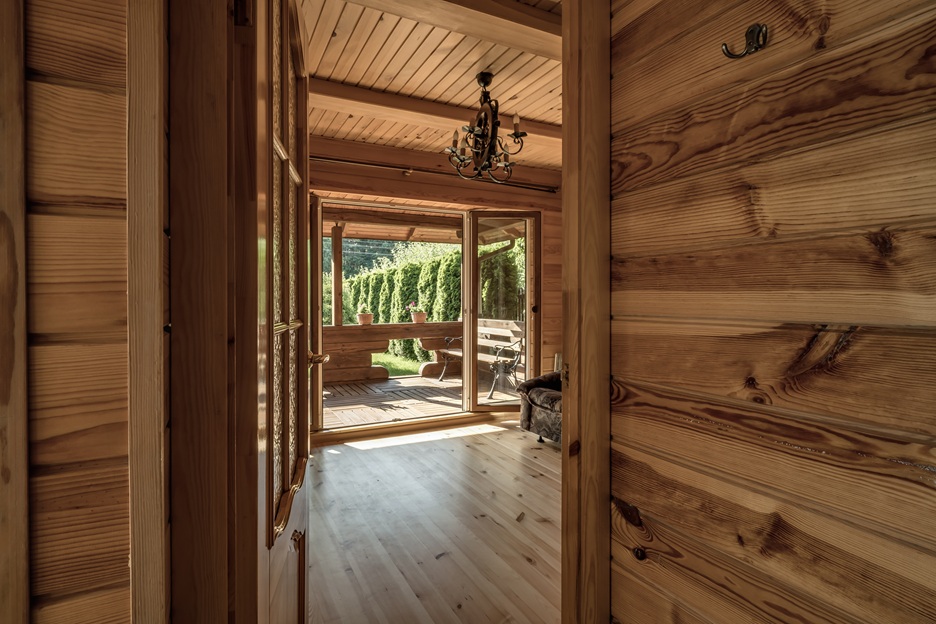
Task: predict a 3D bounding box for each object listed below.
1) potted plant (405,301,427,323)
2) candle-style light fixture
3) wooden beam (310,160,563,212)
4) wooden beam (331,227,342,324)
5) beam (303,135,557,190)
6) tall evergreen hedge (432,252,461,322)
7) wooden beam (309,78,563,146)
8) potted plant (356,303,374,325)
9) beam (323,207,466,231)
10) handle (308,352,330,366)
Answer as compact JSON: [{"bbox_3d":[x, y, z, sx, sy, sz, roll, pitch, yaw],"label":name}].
[{"bbox_3d":[-0.856,0.020,7.366,0.320,0.340,0.290,-1,2,-27],"label":"potted plant"},{"bbox_3d":[0.104,-1.098,2.630,0.460,0.640,0.430,-1,2,-27],"label":"candle-style light fixture"},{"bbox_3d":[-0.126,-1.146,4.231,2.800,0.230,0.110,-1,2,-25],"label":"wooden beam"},{"bbox_3d":[-1.997,-0.545,6.749,0.135,1.550,0.135,-1,2,-27],"label":"wooden beam"},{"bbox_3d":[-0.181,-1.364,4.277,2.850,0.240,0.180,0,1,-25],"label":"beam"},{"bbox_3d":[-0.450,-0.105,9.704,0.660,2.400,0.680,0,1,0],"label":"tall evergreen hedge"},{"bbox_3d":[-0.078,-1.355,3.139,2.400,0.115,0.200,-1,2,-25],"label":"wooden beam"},{"bbox_3d":[-1.641,0.035,6.967,0.290,0.330,0.280,-1,2,-27],"label":"potted plant"},{"bbox_3d":[-1.115,-1.502,7.221,2.800,0.200,0.180,-1,2,-25],"label":"beam"},{"bbox_3d":[-0.511,0.163,1.520,0.065,0.055,0.110,0,1,-12],"label":"handle"}]

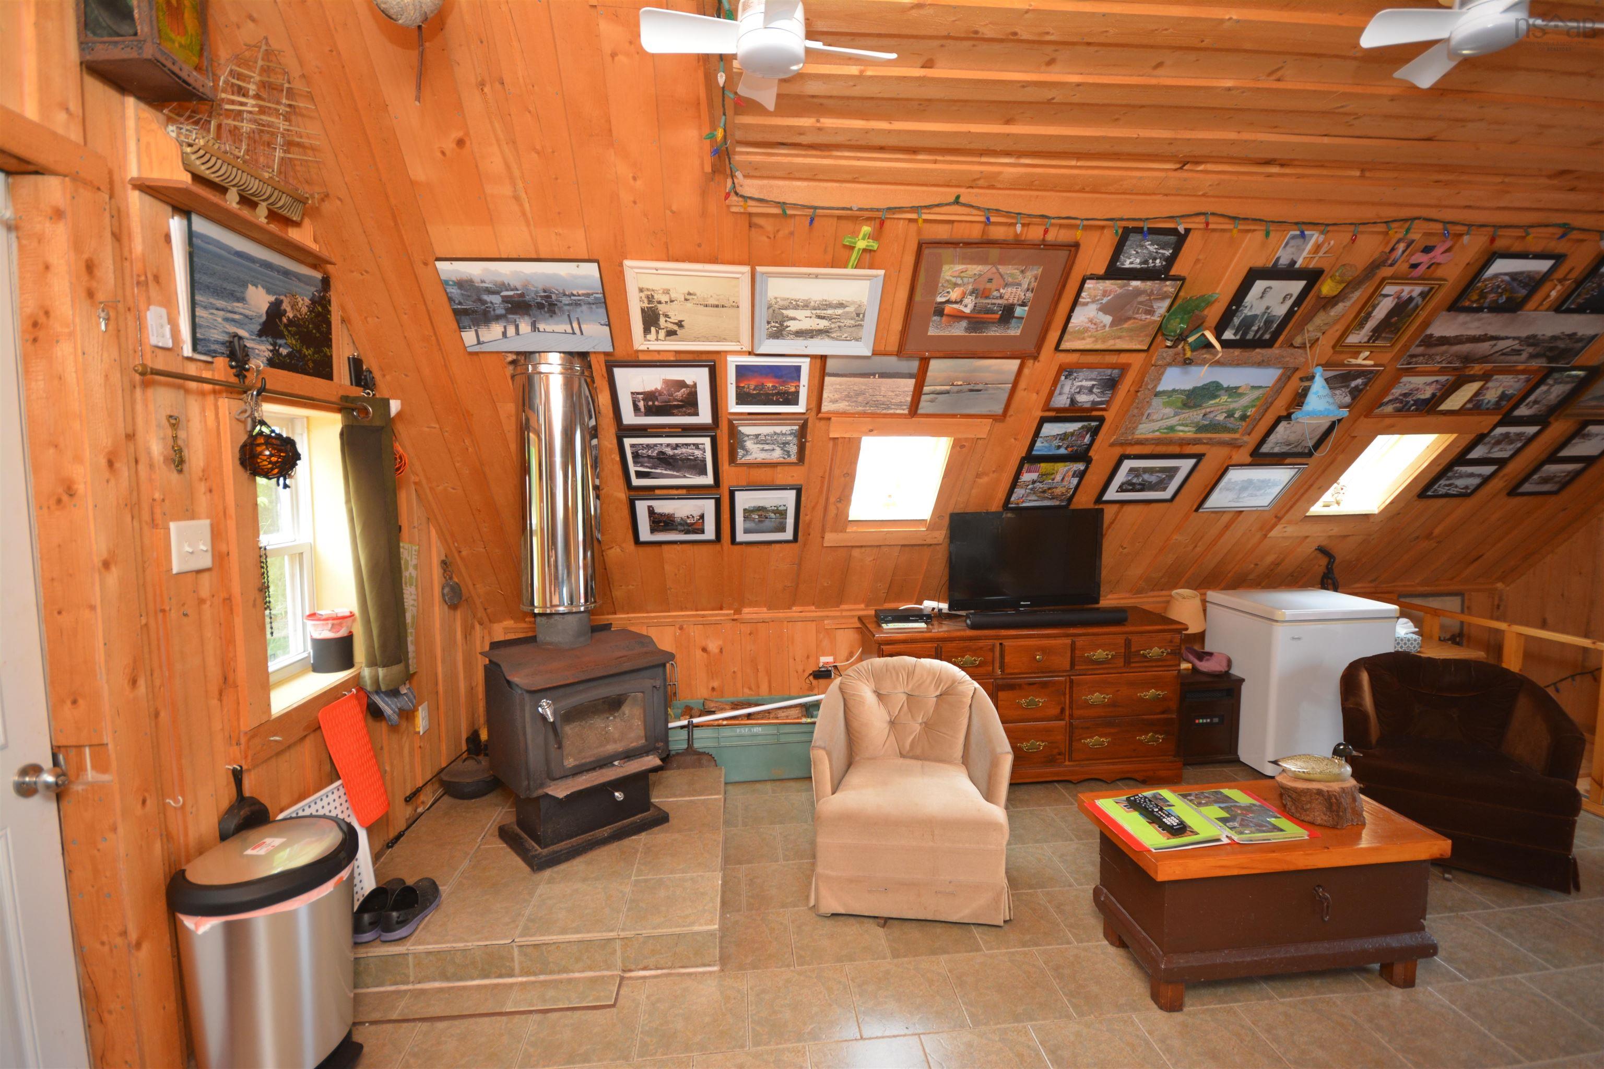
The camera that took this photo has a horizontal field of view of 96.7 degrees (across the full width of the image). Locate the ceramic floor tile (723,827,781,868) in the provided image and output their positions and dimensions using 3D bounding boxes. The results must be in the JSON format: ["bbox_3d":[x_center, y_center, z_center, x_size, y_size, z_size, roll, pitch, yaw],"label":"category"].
[{"bbox_3d":[-0.249,1.273,2.900,0.267,0.010,0.300,-1,5,-5],"label":"ceramic floor tile"}]

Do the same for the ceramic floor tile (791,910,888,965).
[{"bbox_3d":[0.116,1.310,2.330,0.300,0.010,0.300,-1,5,-5],"label":"ceramic floor tile"}]

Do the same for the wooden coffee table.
[{"bbox_3d":[1.440,1.117,2.293,0.924,0.429,0.482,-1,4,-6],"label":"wooden coffee table"}]

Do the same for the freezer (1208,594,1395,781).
[{"bbox_3d":[2.658,0.774,3.875,0.663,0.845,0.596,-1,4,-6],"label":"freezer"}]

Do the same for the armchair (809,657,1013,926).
[{"bbox_3d":[0.395,0.905,2.677,0.683,0.749,0.752,0,5,7],"label":"armchair"}]

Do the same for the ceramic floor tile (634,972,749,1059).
[{"bbox_3d":[-0.306,1.374,2.039,0.301,0.010,0.301,-1,4,-6],"label":"ceramic floor tile"}]

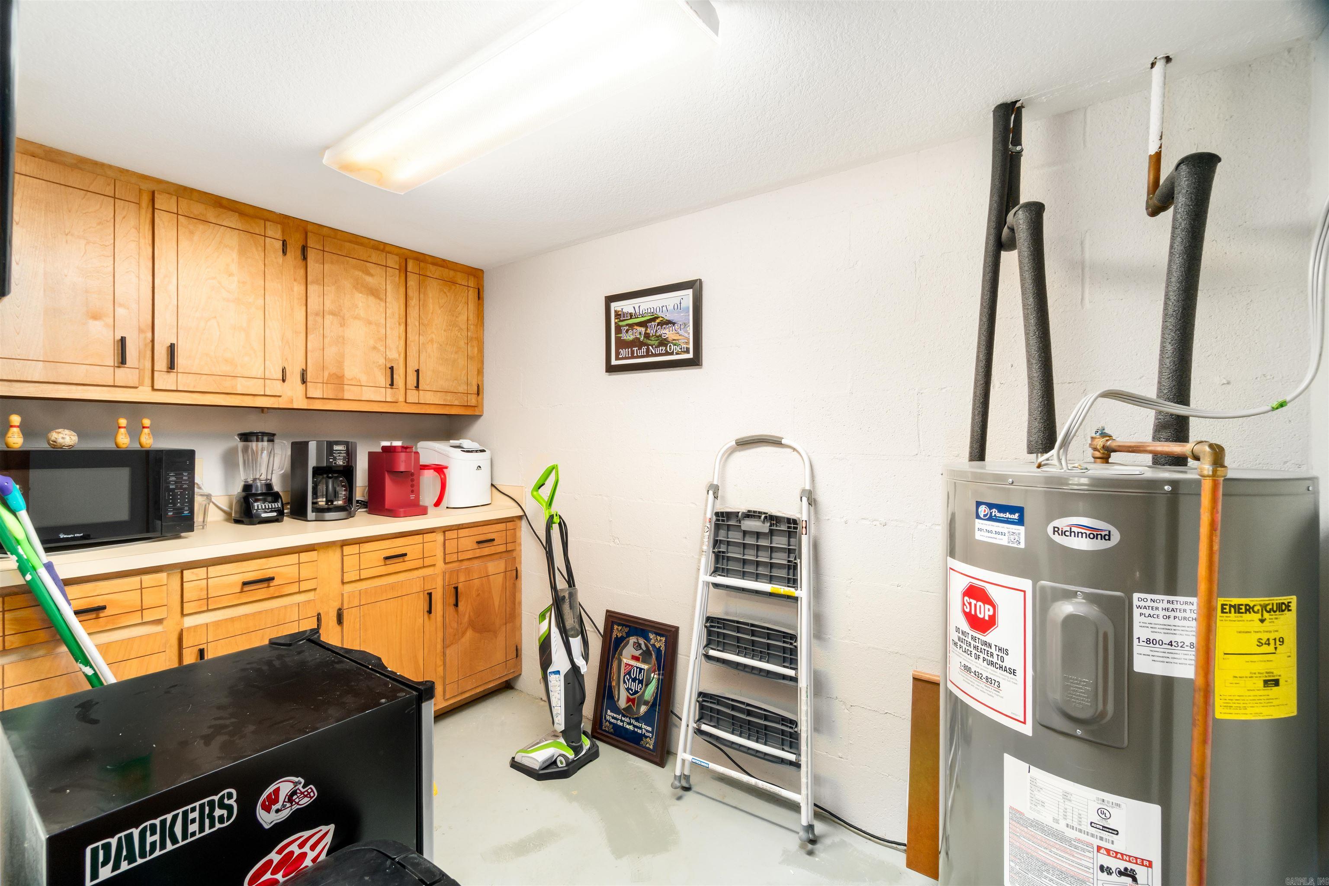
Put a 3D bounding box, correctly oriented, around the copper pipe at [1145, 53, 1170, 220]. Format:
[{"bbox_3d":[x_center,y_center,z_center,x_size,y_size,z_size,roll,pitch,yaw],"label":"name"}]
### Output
[{"bbox_3d":[1.166,-0.722,1.314,0.030,0.370,0.032,1,1,36],"label":"copper pipe"}]

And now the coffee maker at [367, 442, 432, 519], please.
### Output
[{"bbox_3d":[-1.244,0.173,2.599,0.250,0.325,0.163,1,1,36],"label":"coffee maker"}]

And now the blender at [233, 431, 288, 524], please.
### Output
[{"bbox_3d":[-1.689,0.142,2.327,0.170,0.375,0.187,1,1,28],"label":"blender"}]

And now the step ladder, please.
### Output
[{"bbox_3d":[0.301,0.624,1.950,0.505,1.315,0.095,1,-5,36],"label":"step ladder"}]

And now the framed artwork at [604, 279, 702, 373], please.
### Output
[{"bbox_3d":[-0.060,-0.480,2.326,0.500,0.340,0.022,1,1,36],"label":"framed artwork"}]

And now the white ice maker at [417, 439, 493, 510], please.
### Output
[{"bbox_3d":[-1.126,0.168,2.971,0.310,0.333,0.237,1,1,36],"label":"white ice maker"}]

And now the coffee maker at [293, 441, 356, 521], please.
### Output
[{"bbox_3d":[-1.517,0.163,2.495,0.245,0.337,0.205,1,1,36],"label":"coffee maker"}]

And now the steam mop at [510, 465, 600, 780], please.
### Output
[{"bbox_3d":[-0.433,0.679,2.267,0.320,1.183,0.335,1,1,36],"label":"steam mop"}]

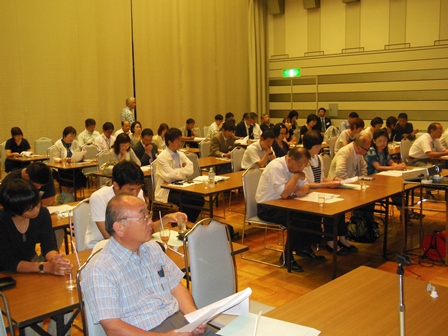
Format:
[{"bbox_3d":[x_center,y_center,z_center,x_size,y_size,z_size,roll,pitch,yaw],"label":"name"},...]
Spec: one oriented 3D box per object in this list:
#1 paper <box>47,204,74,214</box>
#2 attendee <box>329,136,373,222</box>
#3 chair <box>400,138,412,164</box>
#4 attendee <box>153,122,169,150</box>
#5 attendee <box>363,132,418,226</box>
[{"bbox_3d":[-1.520,0.367,4.549,0.300,0.008,0.240,6,11,43],"label":"paper"},{"bbox_3d":[1.521,0.219,5.837,0.820,1.200,0.520,7,11,44],"label":"attendee"},{"bbox_3d":[3.258,0.001,8.318,0.566,0.941,0.468,7,11,44],"label":"chair"},{"bbox_3d":[-1.085,-0.232,9.578,0.780,1.200,0.500,6,11,43],"label":"attendee"},{"bbox_3d":[2.153,0.103,6.601,0.750,1.220,0.500,6,11,43],"label":"attendee"}]

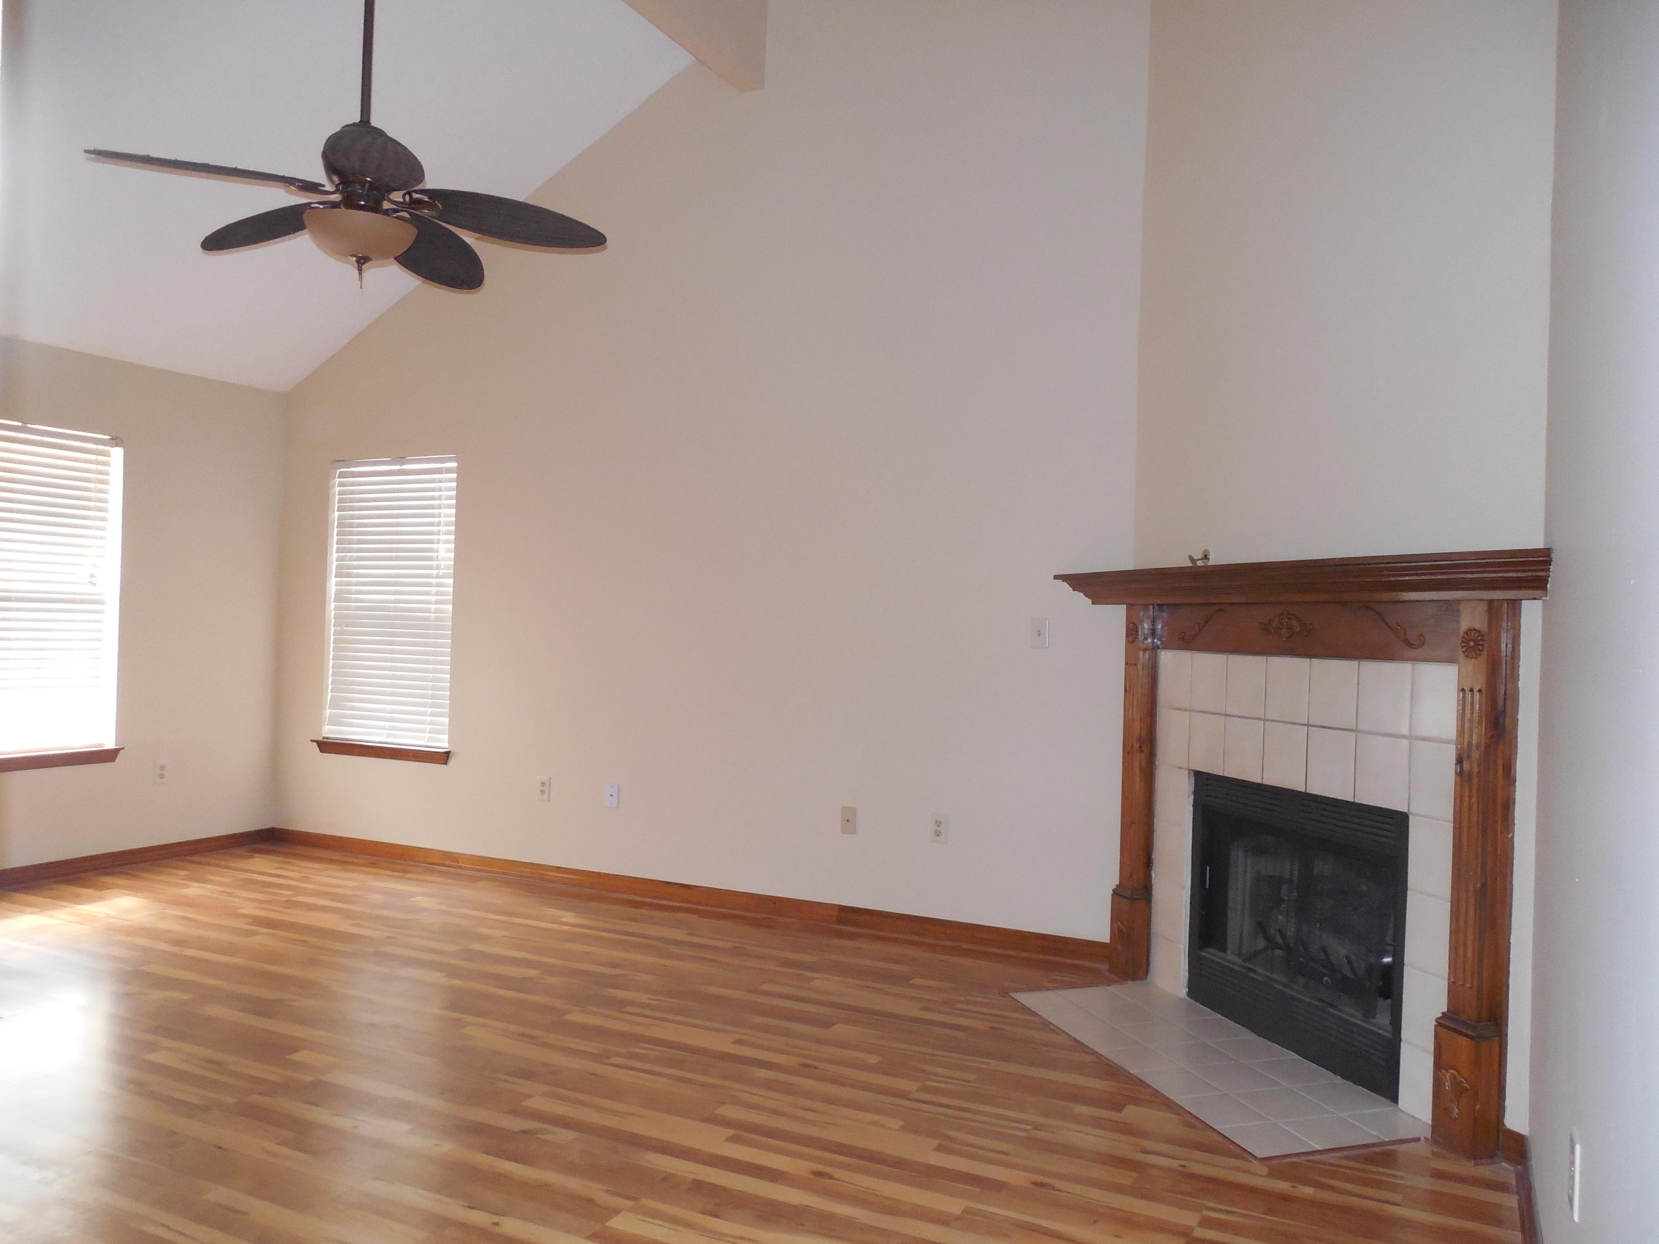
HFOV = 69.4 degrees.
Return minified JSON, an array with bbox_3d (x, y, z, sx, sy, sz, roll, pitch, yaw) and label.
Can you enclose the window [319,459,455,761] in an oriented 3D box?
[{"bbox_3d":[-2.255,-0.105,6.205,0.862,1.470,0.100,1,-1,26],"label":"window"}]

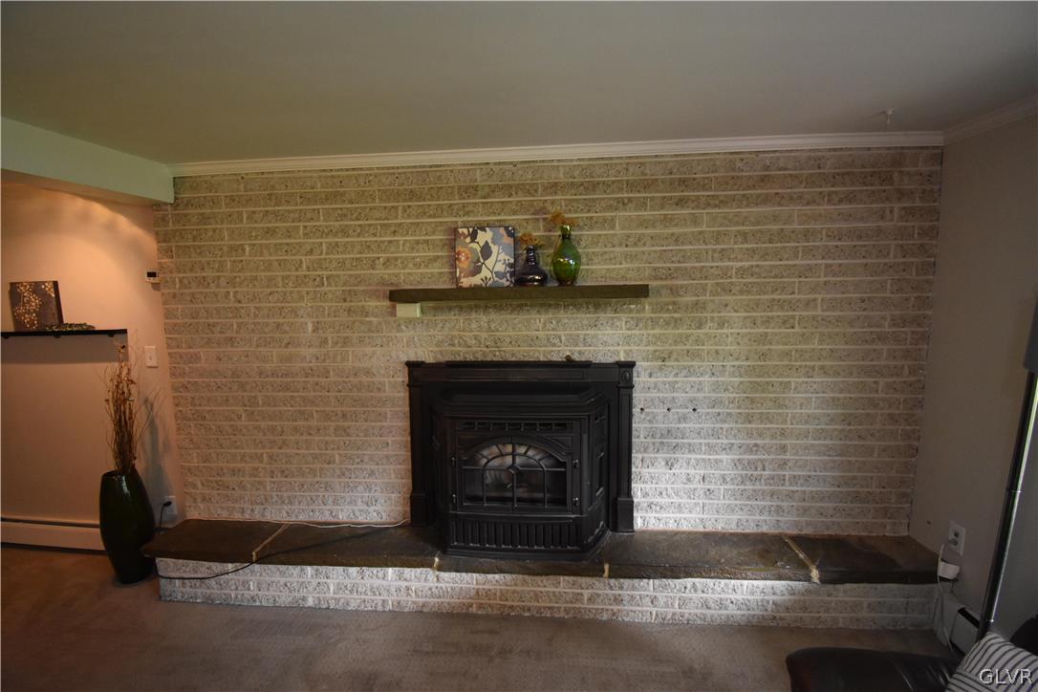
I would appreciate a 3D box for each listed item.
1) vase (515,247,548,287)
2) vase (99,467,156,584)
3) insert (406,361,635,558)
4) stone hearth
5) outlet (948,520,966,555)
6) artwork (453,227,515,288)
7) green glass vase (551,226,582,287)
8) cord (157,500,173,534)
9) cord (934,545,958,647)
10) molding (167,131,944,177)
[{"bbox_3d":[0.059,-0.372,2.023,0.157,0.192,0.157,0,7,5],"label":"vase"},{"bbox_3d":[-2.138,0.981,2.368,0.219,0.615,0.219,0,7,5],"label":"vase"},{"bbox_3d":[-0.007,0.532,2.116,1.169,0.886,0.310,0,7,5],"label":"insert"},{"bbox_3d":[0.026,1.126,2.154,3.795,0.304,0.297,0,7,5],"label":"stone hearth"},{"bbox_3d":[1.900,0.837,1.885,0.013,0.118,0.071,0,7,5],"label":"outlet"},{"bbox_3d":[-0.161,-0.422,2.070,0.285,0.288,0.040,0,7,5],"label":"artwork"},{"bbox_3d":[0.222,-0.414,2.005,0.135,0.275,0.135,0,7,5],"label":"green glass vase"},{"bbox_3d":[-2.087,1.008,2.550,0.097,0.211,0.048,0,7,5],"label":"cord"},{"bbox_3d":[1.858,1.062,1.870,0.075,0.425,0.123,0,7,5],"label":"cord"},{"bbox_3d":[0.067,-0.900,2.036,3.665,0.045,0.045,0,7,5],"label":"molding"}]

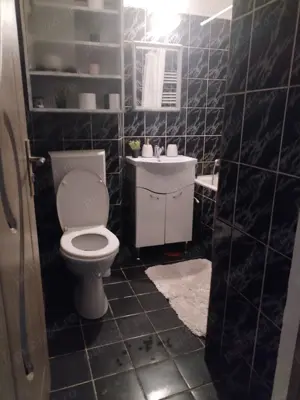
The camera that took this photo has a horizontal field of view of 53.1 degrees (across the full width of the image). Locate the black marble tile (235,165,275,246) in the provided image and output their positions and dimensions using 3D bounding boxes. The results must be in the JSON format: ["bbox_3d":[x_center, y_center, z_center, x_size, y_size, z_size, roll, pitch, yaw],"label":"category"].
[{"bbox_3d":[0.366,0.008,1.058,0.010,0.246,0.193,-5,16,-20],"label":"black marble tile"}]

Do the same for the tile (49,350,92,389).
[{"bbox_3d":[-0.396,0.837,1.475,0.200,0.010,0.200,-5,16,-20],"label":"tile"}]

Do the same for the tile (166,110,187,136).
[{"bbox_3d":[0.247,-0.722,2.799,0.200,0.252,0.010,-5,16,-20],"label":"tile"}]

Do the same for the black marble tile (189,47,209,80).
[{"bbox_3d":[0.437,-1.234,2.717,0.200,0.252,0.010,-5,16,-20],"label":"black marble tile"}]

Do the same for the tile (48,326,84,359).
[{"bbox_3d":[-0.465,0.786,1.656,0.200,0.010,0.200,-5,16,-20],"label":"tile"}]

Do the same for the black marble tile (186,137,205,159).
[{"bbox_3d":[0.432,-0.489,2.935,0.200,0.252,0.010,-5,16,-20],"label":"black marble tile"}]

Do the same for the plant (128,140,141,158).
[{"bbox_3d":[-0.134,-0.439,2.565,0.092,0.148,0.088,-5,16,-20],"label":"plant"}]

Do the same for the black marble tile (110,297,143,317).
[{"bbox_3d":[-0.155,0.704,1.974,0.200,0.010,0.200,-5,16,-20],"label":"black marble tile"}]

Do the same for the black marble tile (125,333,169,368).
[{"bbox_3d":[-0.020,0.810,1.627,0.202,0.010,0.199,-5,16,-20],"label":"black marble tile"}]

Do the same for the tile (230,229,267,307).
[{"bbox_3d":[0.375,0.257,1.162,0.010,0.252,0.200,-5,16,-20],"label":"tile"}]

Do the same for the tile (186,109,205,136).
[{"bbox_3d":[0.430,-0.741,2.852,0.200,0.252,0.010,-5,16,-20],"label":"tile"}]

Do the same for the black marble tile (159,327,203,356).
[{"bbox_3d":[0.171,0.794,1.695,0.202,0.010,0.199,-5,16,-20],"label":"black marble tile"}]

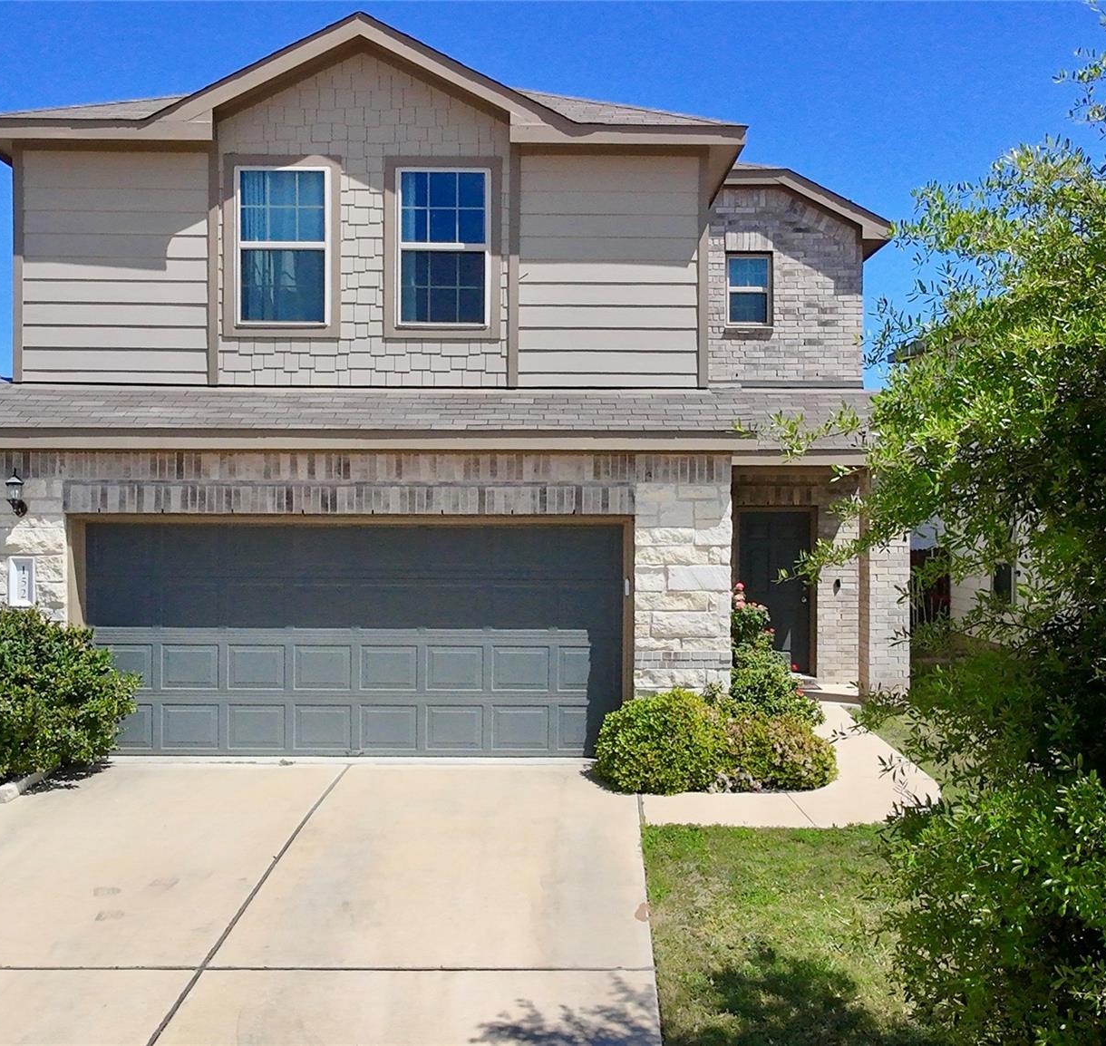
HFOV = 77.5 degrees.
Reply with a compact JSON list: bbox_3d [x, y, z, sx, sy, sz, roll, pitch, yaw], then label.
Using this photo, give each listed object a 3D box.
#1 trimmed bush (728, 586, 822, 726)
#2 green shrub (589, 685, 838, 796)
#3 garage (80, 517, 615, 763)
[{"bbox_3d":[2.120,1.340,6.750,0.950,1.400,0.900,0,0,0],"label":"trimmed bush"},{"bbox_3d":[1.380,1.790,5.920,2.050,0.820,0.950,0,0,0],"label":"green shrub"},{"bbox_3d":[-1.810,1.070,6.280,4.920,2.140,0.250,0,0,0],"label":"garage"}]

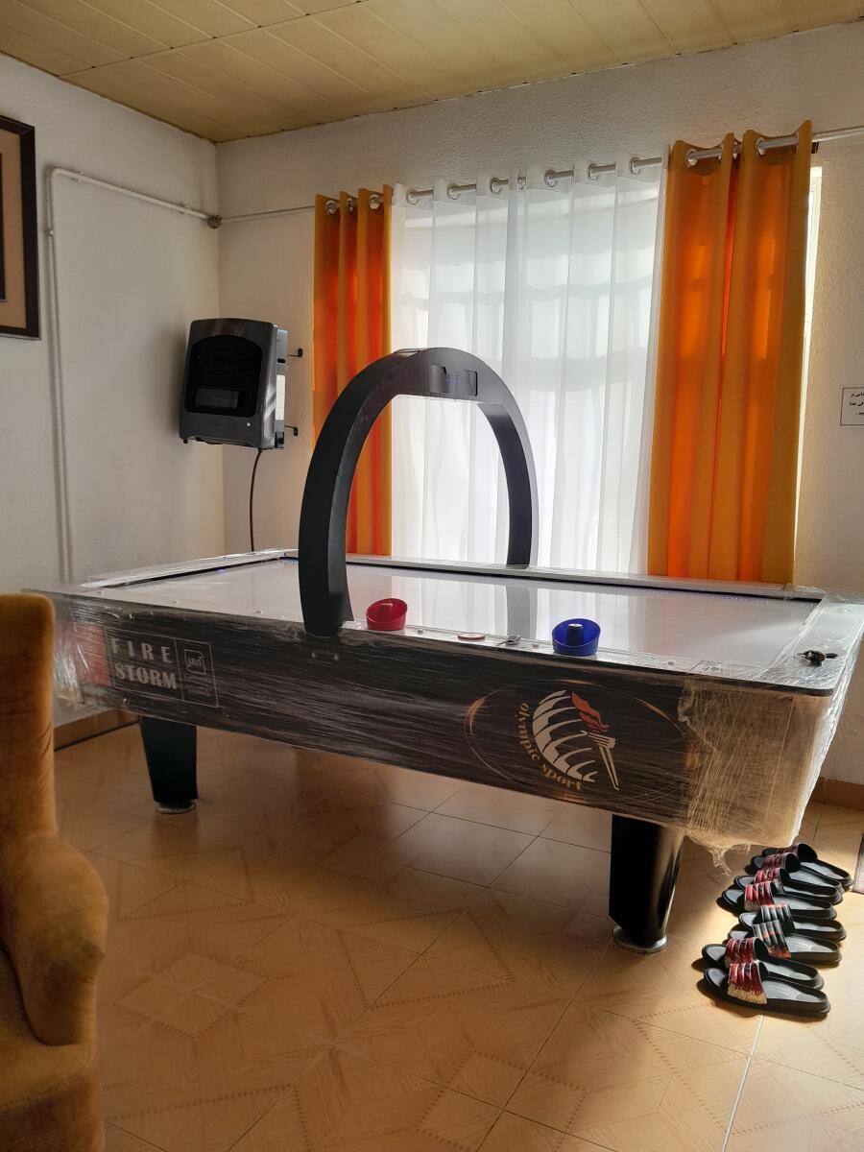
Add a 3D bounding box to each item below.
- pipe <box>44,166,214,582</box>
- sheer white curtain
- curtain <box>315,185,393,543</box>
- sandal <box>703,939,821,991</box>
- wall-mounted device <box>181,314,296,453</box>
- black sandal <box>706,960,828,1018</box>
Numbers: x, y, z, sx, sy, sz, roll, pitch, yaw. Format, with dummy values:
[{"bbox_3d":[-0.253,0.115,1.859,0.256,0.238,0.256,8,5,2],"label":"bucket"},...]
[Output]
[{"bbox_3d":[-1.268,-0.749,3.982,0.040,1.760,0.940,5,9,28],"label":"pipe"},{"bbox_3d":[0.327,-0.428,3.625,1.140,2.240,0.120,5,9,28],"label":"sheer white curtain"},{"bbox_3d":[-0.331,-0.505,3.977,0.410,2.260,0.130,5,9,28],"label":"curtain"},{"bbox_3d":[0.813,0.946,2.213,0.280,0.082,0.103,4,9,21],"label":"sandal"},{"bbox_3d":[-0.908,-0.875,4.120,0.432,0.535,0.200,8,10,18],"label":"wall-mounted device"},{"bbox_3d":[0.789,0.959,2.119,0.280,0.082,0.103,4,9,21],"label":"black sandal"}]

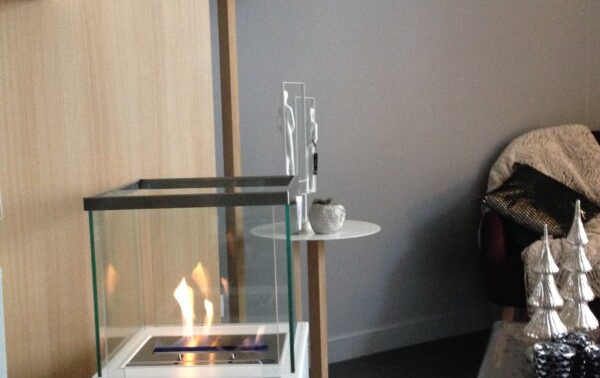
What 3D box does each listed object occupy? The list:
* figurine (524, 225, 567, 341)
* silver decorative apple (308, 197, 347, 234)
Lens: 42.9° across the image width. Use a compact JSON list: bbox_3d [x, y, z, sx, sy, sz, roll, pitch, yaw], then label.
[{"bbox_3d":[0.553,0.207,1.721,0.093,0.252,0.093,-2,4,2],"label":"figurine"},{"bbox_3d":[0.086,0.079,2.397,0.116,0.113,0.116,-1,6,0],"label":"silver decorative apple"}]

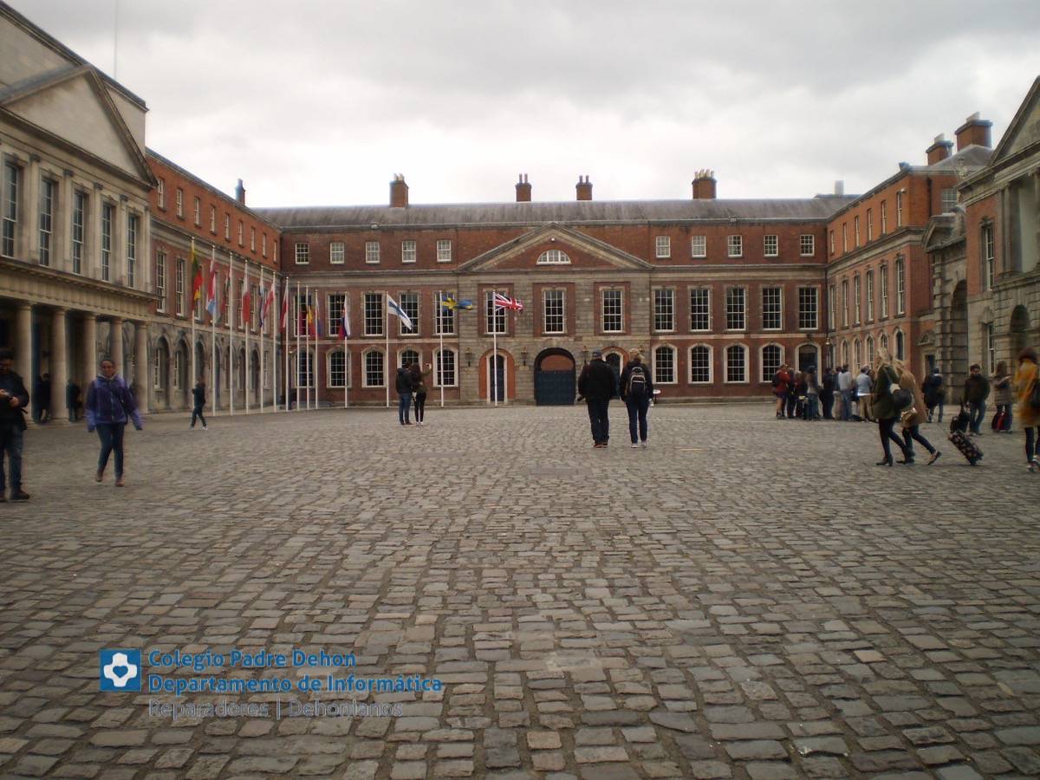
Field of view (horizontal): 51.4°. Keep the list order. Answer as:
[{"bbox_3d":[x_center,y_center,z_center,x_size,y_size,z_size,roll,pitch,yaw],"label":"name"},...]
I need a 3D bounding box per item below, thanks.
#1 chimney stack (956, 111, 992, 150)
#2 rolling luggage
[{"bbox_3d":[28.046,-15.962,66.941,1.250,2.300,2.600,-1,0,2],"label":"chimney stack"},{"bbox_3d":[6.679,0.863,16.200,0.240,0.560,0.360,-44,0,0],"label":"rolling luggage"}]

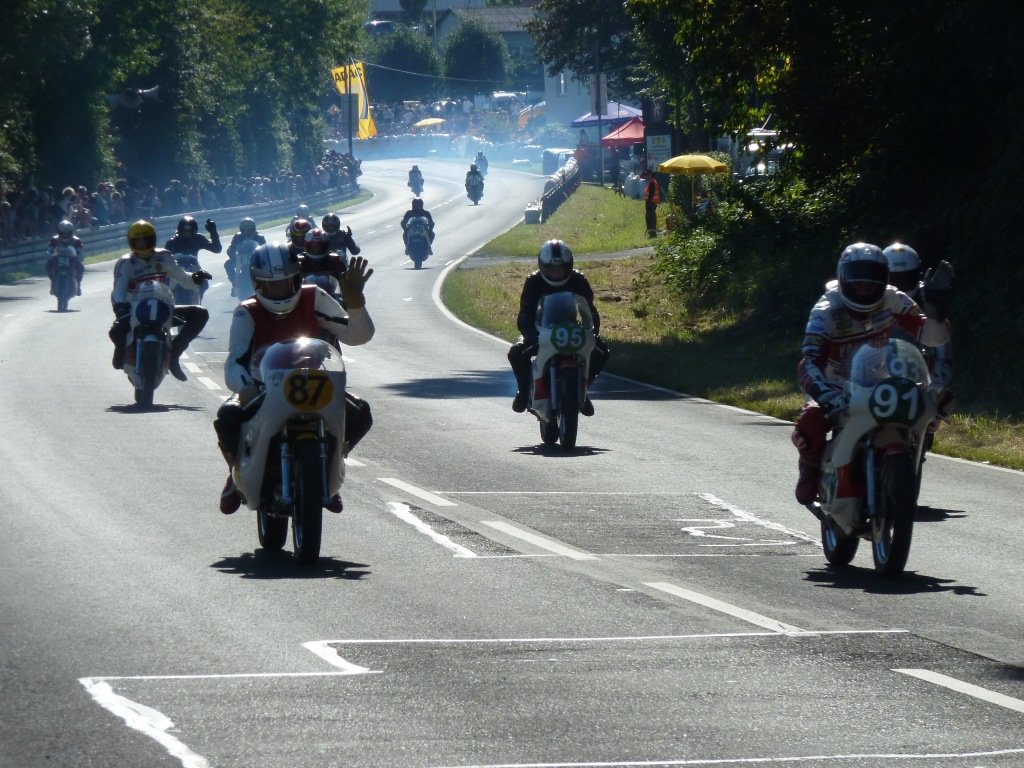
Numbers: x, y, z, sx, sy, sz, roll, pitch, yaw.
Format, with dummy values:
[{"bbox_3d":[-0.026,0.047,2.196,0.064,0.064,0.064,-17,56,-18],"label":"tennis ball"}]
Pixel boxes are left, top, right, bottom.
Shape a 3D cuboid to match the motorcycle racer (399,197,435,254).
[{"bbox_3d":[-2.260,-3.786,160.000,0.810,1.340,0.870,0,2,-1],"label":"motorcycle racer"}]

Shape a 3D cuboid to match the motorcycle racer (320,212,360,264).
[{"bbox_3d":[-2.667,-1.901,100.000,0.780,1.340,0.860,0,2,-5],"label":"motorcycle racer"}]

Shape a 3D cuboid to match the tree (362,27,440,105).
[{"bbox_3d":[-6.992,-20.146,425.000,5.100,5.400,5.100,0,2,0],"label":"tree"}]

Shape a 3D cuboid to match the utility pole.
[{"bbox_3d":[3.485,-10.930,266.000,0.220,6.100,0.220,-2,2,0],"label":"utility pole"}]

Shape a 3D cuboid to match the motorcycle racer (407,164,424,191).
[{"bbox_3d":[-4.524,-9.610,312.000,0.780,1.310,0.850,0,2,-3],"label":"motorcycle racer"}]

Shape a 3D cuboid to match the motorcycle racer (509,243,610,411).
[{"bbox_3d":[0.352,-0.424,50.400,0.750,1.310,0.880,0,2,-6],"label":"motorcycle racer"}]

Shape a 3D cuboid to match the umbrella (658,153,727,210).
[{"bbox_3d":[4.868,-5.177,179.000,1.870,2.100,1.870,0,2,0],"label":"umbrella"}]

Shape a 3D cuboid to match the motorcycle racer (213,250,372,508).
[{"bbox_3d":[-1.150,-0.029,35.200,0.830,1.420,0.880,0,2,-8],"label":"motorcycle racer"}]

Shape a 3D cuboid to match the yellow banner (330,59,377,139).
[{"bbox_3d":[-6.744,-12.139,285.000,1.500,3.200,0.350,-15,2,0],"label":"yellow banner"}]

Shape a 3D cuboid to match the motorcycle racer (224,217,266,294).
[{"bbox_3d":[-4.468,-2.145,112.000,0.720,1.320,0.850,0,2,-6],"label":"motorcycle racer"}]

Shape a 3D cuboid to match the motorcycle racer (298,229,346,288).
[{"bbox_3d":[-1.936,-0.943,67.100,0.740,1.260,0.880,0,2,-5],"label":"motorcycle racer"}]

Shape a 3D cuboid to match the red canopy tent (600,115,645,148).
[{"bbox_3d":[5.484,-10.244,292.000,3.100,3.000,3.100,0,2,-6],"label":"red canopy tent"}]

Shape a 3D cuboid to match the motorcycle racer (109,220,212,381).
[{"bbox_3d":[-3.206,-0.761,60.700,0.930,1.430,0.880,0,2,-6],"label":"motorcycle racer"}]

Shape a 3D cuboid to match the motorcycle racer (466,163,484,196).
[{"bbox_3d":[-1.409,-7.644,250.000,0.700,1.260,0.850,0,2,-1],"label":"motorcycle racer"}]

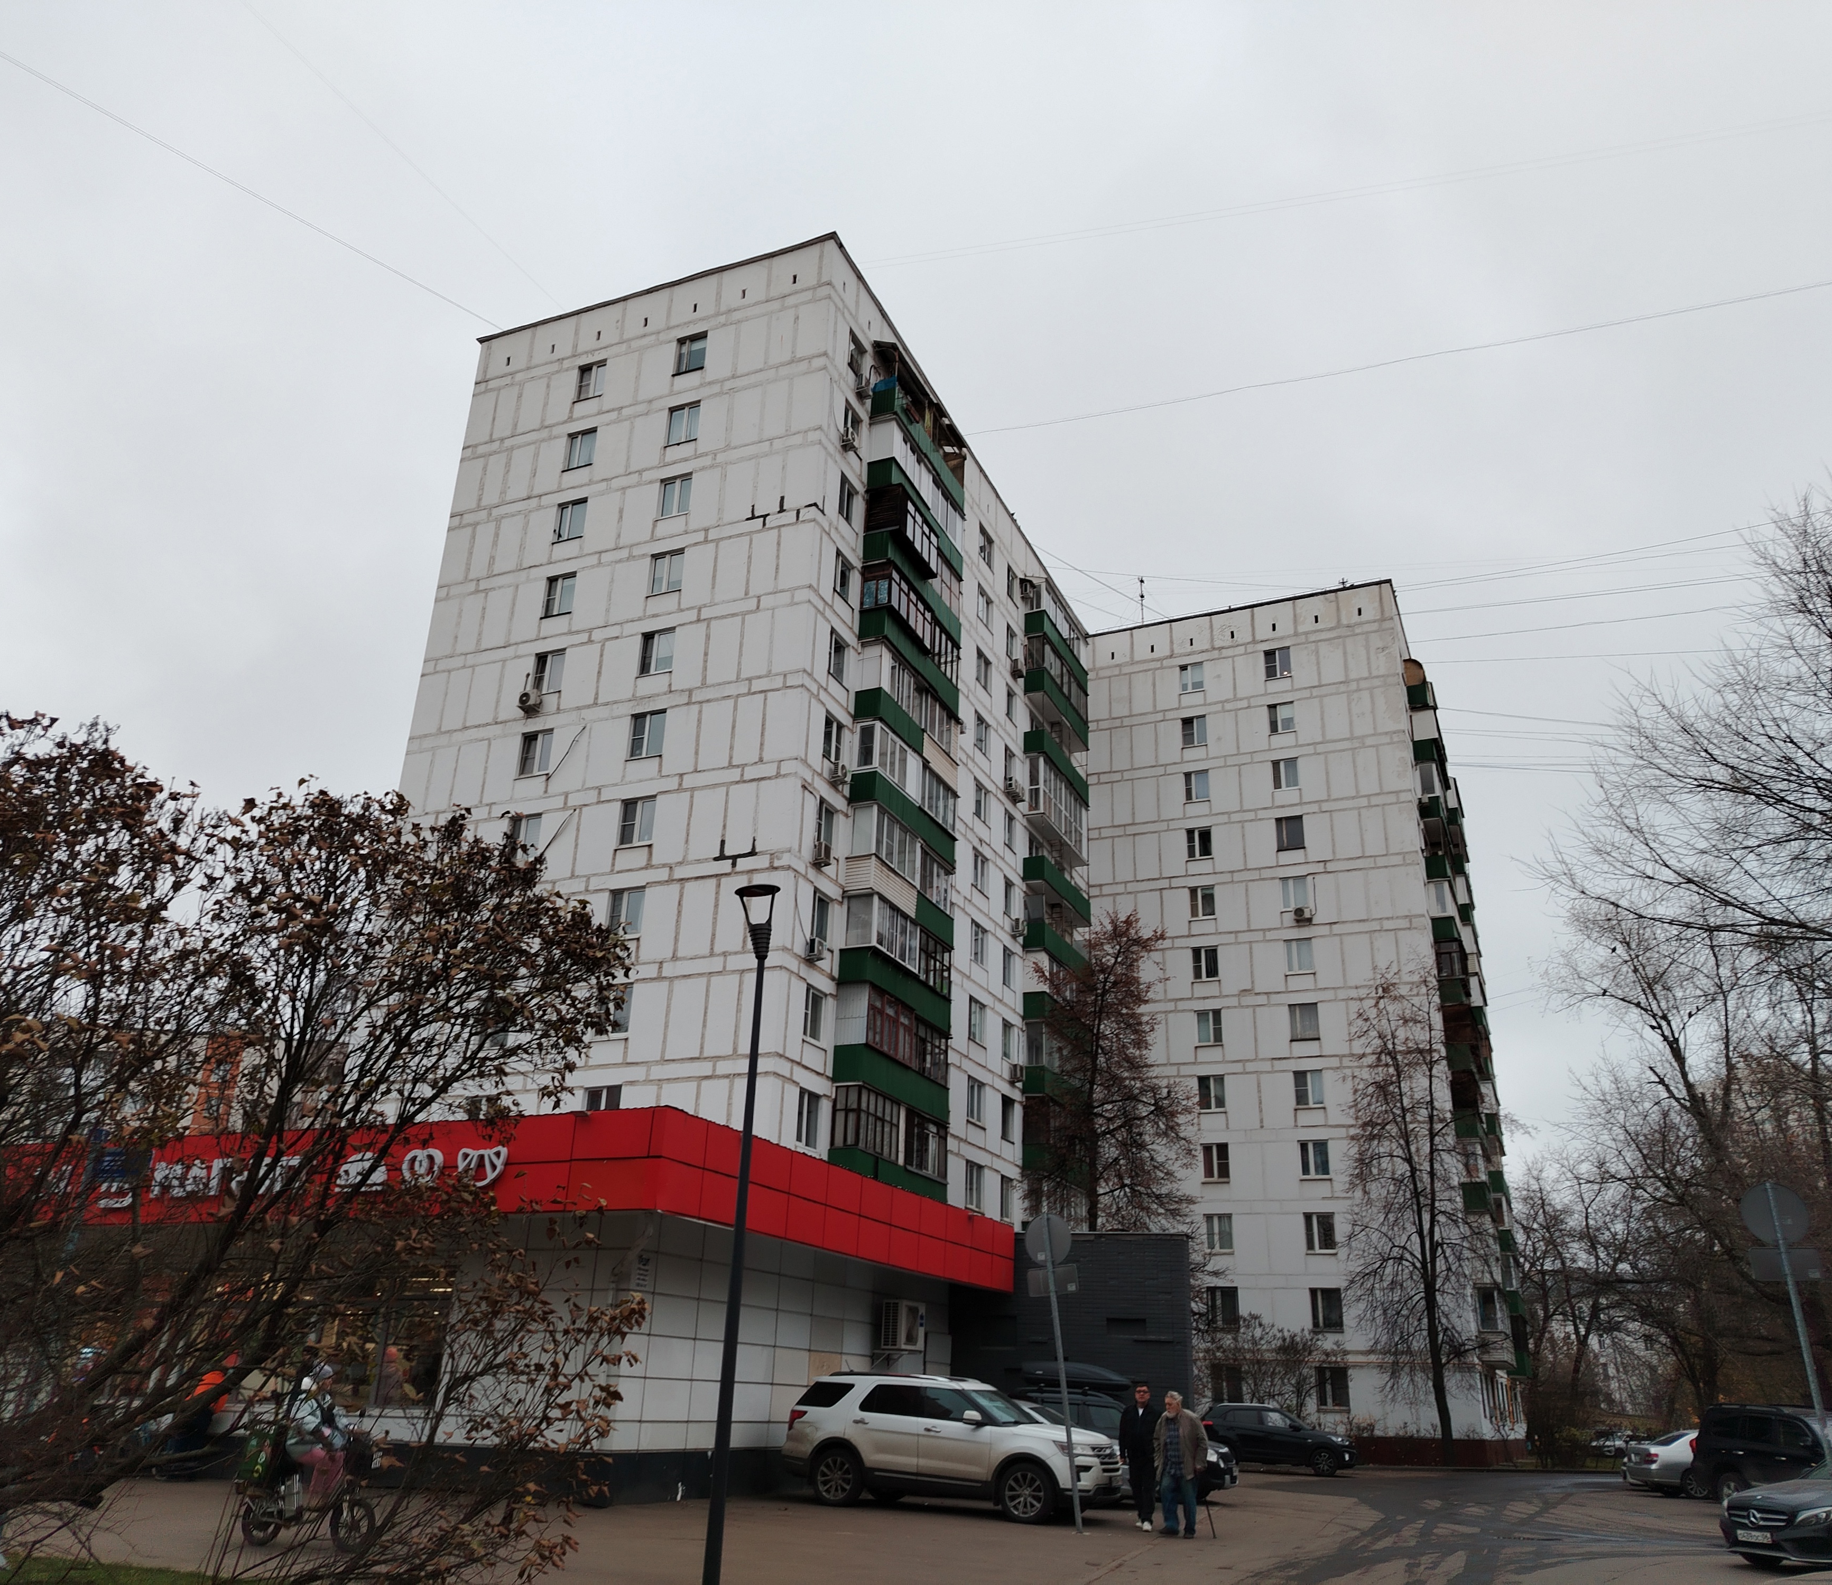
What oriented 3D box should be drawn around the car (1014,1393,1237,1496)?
[{"bbox_3d":[3.661,11.854,26.632,4.420,1.690,1.810,-9,-25,23],"label":"car"}]

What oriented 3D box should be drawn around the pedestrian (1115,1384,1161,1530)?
[{"bbox_3d":[2.936,8.741,19.308,0.550,1.760,0.360,-1,-23,6],"label":"pedestrian"}]

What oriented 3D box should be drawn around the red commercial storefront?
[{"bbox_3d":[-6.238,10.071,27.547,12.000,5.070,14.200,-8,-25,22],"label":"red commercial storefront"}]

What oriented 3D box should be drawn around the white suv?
[{"bbox_3d":[0.496,9.337,20.979,5.030,1.790,2.000,-10,-25,25],"label":"white suv"}]

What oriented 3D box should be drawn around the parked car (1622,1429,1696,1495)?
[{"bbox_3d":[19.618,16.159,35.224,4.650,1.460,1.780,0,-23,4],"label":"parked car"}]

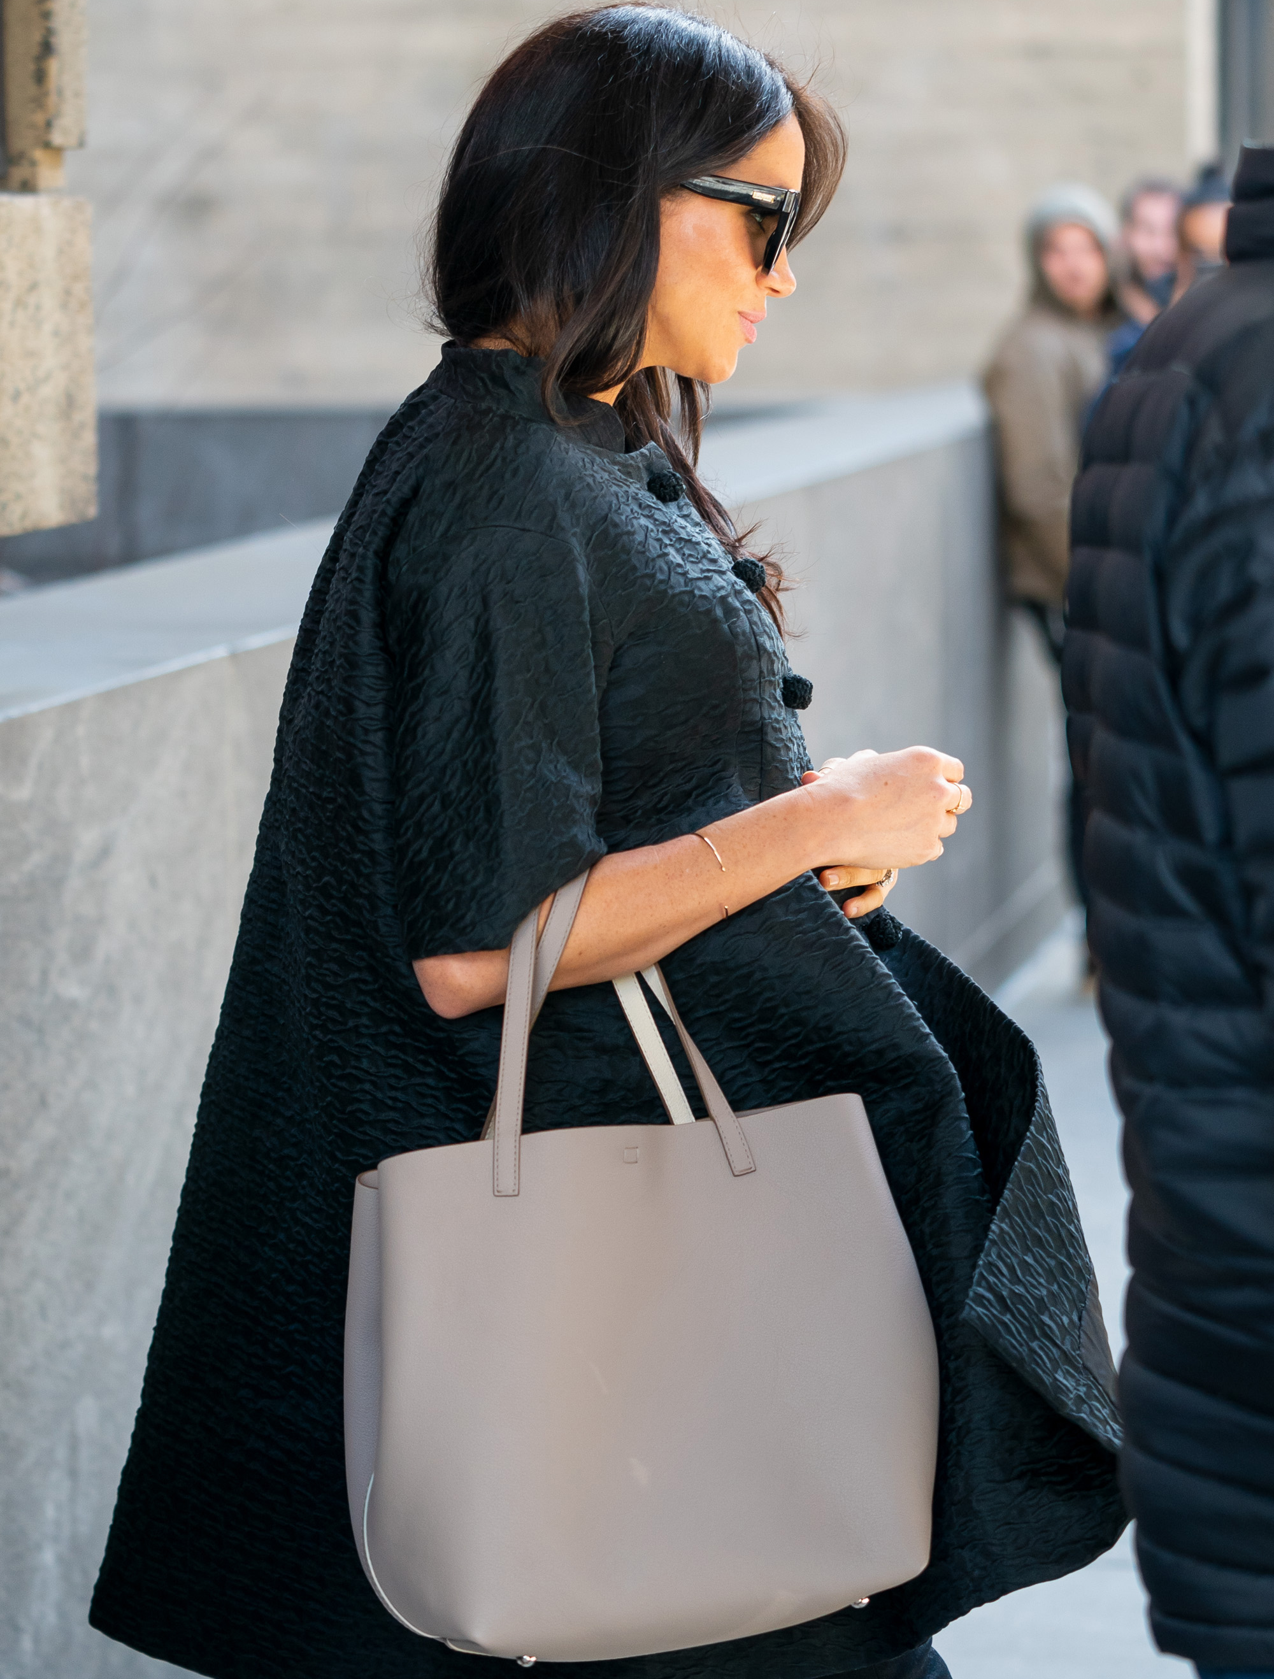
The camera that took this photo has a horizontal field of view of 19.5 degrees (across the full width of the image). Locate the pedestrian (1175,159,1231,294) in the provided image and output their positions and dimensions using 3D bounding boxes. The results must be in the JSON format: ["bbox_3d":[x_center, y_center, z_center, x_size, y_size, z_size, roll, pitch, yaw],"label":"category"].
[{"bbox_3d":[1.372,-0.764,9.044,0.520,1.740,0.360,2,10,11],"label":"pedestrian"}]

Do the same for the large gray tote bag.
[{"bbox_3d":[0.004,0.233,2.180,0.325,0.440,0.145,-5,11,-17],"label":"large gray tote bag"}]

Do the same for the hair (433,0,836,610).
[{"bbox_3d":[-0.001,-0.329,2.330,0.255,0.385,0.210,-2,10,-8],"label":"hair"}]

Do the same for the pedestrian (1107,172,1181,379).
[{"bbox_3d":[1.174,-0.663,8.642,0.540,1.720,0.360,0,10,3],"label":"pedestrian"}]

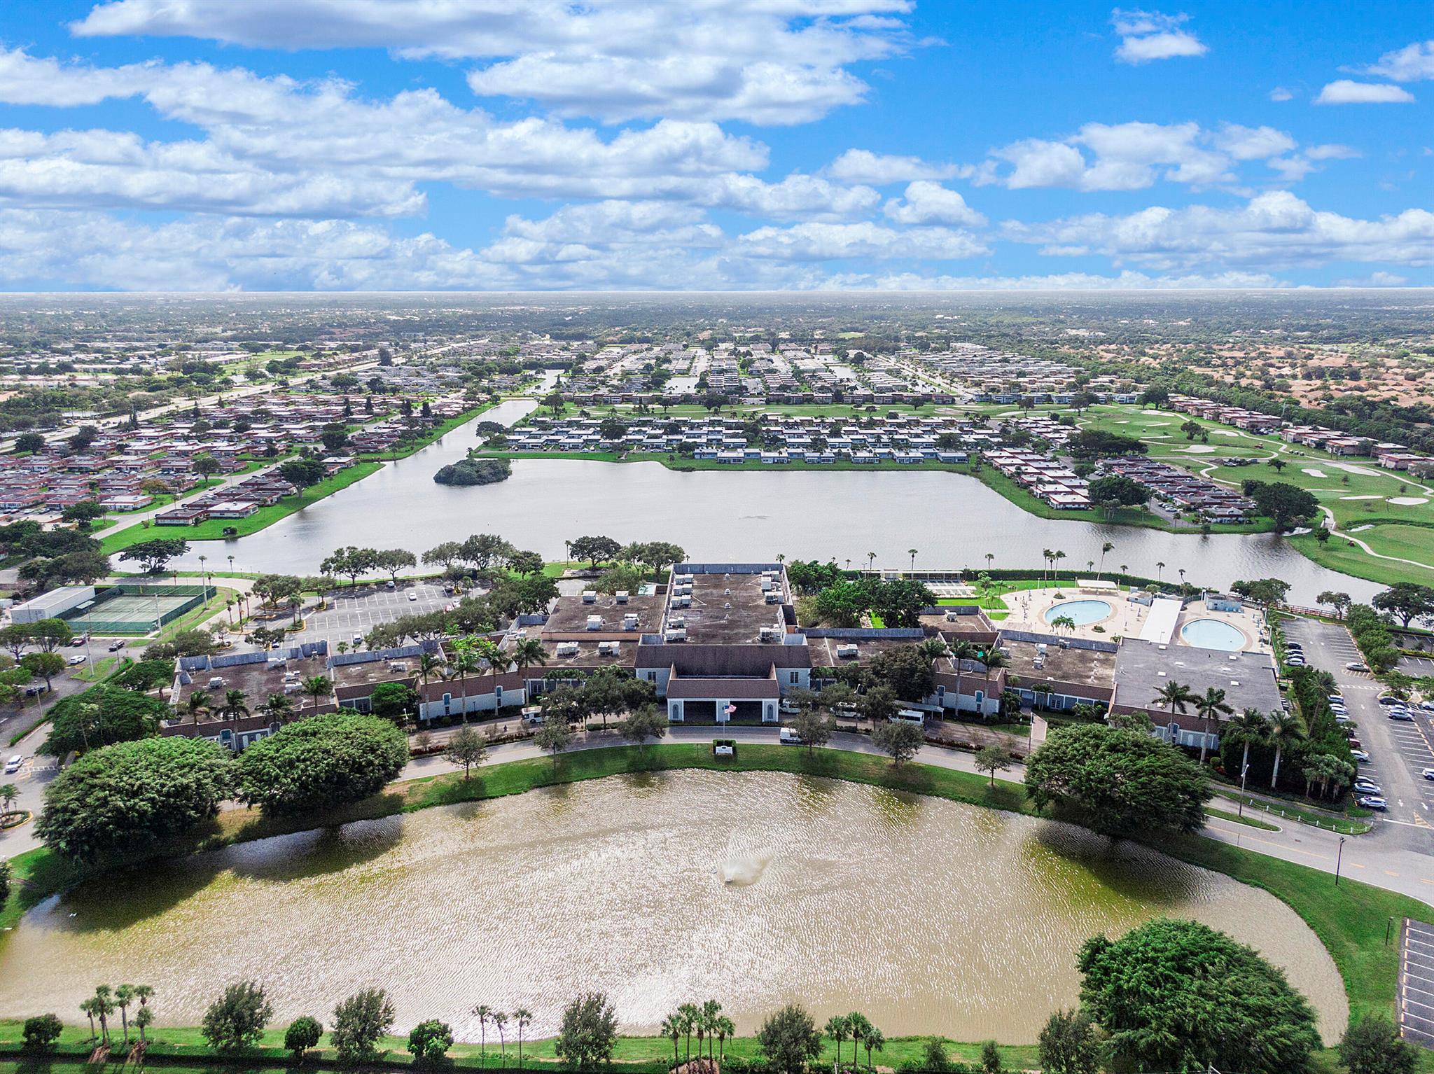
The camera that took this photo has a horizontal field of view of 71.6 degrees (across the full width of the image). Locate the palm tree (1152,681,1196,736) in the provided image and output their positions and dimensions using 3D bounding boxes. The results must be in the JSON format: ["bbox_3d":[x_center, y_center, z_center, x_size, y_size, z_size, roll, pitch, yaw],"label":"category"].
[{"bbox_3d":[95.280,37.750,208.680,9.320,16.130,9.320,7,16,25],"label":"palm tree"}]

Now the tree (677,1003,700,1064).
[{"bbox_3d":[-3.450,60.540,121.140,2.800,8.600,2.800,0,14,0],"label":"tree"}]

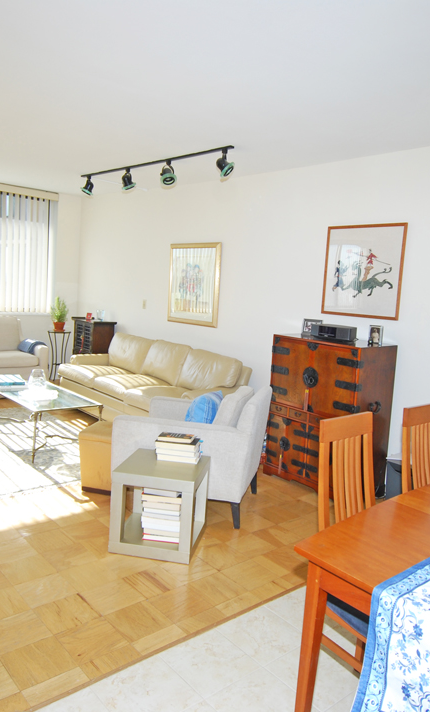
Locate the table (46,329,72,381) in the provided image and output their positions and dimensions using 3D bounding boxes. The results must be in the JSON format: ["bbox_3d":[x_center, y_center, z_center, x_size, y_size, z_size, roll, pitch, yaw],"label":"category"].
[{"bbox_3d":[-2.231,0.015,7.679,0.260,0.700,0.260,-2,10,-42],"label":"table"}]

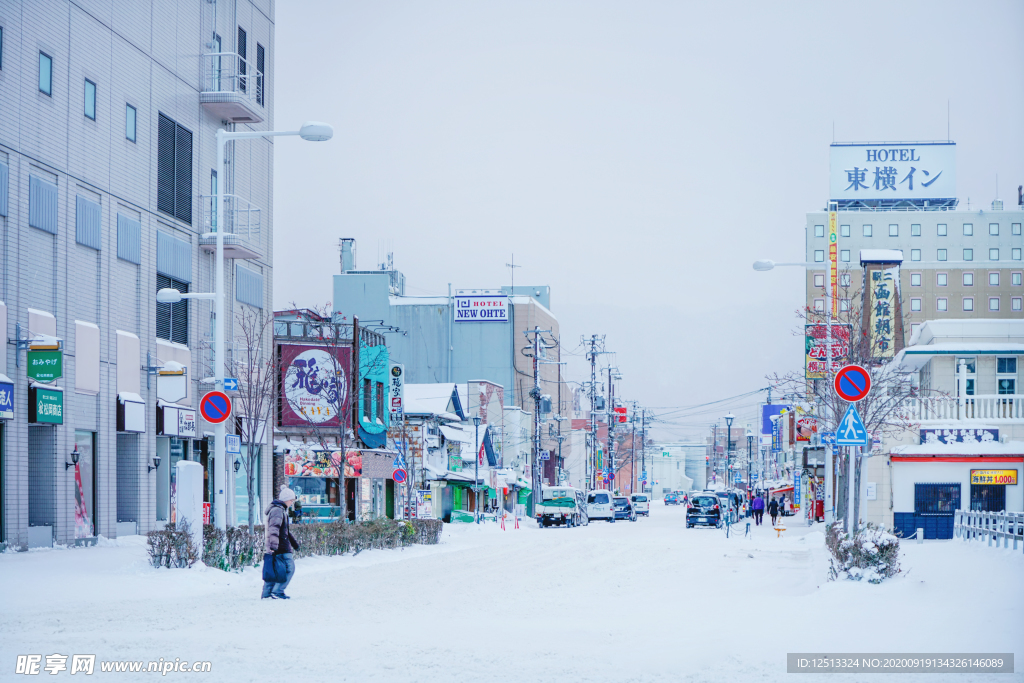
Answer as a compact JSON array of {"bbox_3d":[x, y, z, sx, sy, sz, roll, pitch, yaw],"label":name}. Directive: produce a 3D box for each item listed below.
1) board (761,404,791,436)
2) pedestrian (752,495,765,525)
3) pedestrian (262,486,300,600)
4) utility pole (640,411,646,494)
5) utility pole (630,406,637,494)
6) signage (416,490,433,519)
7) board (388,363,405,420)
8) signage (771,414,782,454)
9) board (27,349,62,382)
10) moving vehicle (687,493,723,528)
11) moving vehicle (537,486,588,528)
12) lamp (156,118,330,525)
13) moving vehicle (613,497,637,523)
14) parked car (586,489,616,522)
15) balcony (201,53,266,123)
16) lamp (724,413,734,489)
[{"bbox_3d":[21.610,6.467,163.000,2.500,2.650,0.300,0,-4,7],"label":"board"},{"bbox_3d":[13.245,9.050,107.065,0.600,1.700,0.400,-1,-4,7],"label":"pedestrian"},{"bbox_3d":[-3.519,3.076,30.400,0.500,1.690,0.500,-1,-5,13],"label":"pedestrian"},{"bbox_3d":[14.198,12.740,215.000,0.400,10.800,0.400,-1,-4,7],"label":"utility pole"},{"bbox_3d":[11.937,11.156,194.605,0.600,10.200,0.500,0,-4,7],"label":"utility pole"},{"bbox_3d":[-4.218,7.882,96.000,0.720,1.420,0.100,0,-4,-4],"label":"signage"},{"bbox_3d":[-4.802,2.147,83.000,0.620,2.450,0.250,-1,-4,7],"label":"board"},{"bbox_3d":[17.268,6.071,130.000,0.600,2.550,0.250,-1,-4,7],"label":"signage"},{"bbox_3d":[-11.496,0.615,49.000,0.870,0.830,0.120,0,-4,7],"label":"board"},{"bbox_3d":[9.503,8.367,98.300,1.670,1.600,3.700,0,-4,7],"label":"moving vehicle"},{"bbox_3d":[2.383,7.968,95.300,1.770,1.970,4.800,0,-4,7],"label":"moving vehicle"},{"bbox_3d":[-5.219,0.059,39.000,3.450,8.850,0.450,-1,-4,7],"label":"lamp"},{"bbox_3d":[7.340,11.223,133.690,1.700,1.650,4.300,-1,-4,7],"label":"moving vehicle"},{"bbox_3d":[5.883,10.676,128.851,1.700,2.020,4.600,-1,-4,7],"label":"parked car"},{"bbox_3d":[-9.248,-8.417,65.918,1.270,1.650,3.100,0,-4,7],"label":"balcony"},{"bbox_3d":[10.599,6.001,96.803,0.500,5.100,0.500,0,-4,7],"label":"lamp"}]

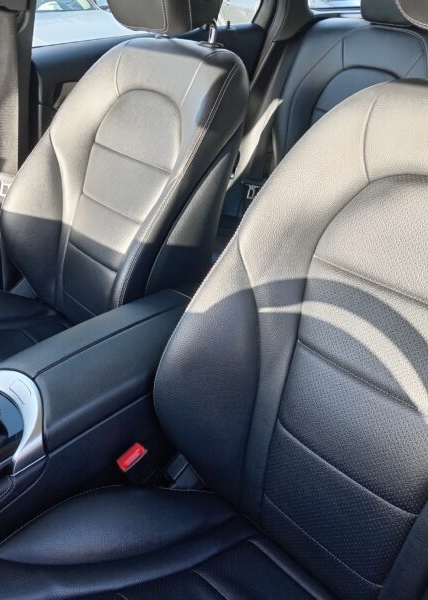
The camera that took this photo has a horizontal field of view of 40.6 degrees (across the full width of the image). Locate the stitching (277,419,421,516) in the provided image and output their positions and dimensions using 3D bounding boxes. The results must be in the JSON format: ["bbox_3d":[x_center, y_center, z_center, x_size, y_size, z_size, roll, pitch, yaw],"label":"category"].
[{"bbox_3d":[0.157,0.207,0.724,0.018,0.013,0.215,-2,24,-47],"label":"stitching"}]

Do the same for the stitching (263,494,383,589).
[{"bbox_3d":[0.136,0.318,0.767,0.018,0.013,0.194,-10,29,-44],"label":"stitching"}]

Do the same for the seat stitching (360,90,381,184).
[{"bbox_3d":[0.197,-0.203,0.727,0.020,0.117,0.018,5,-3,41],"label":"seat stitching"}]

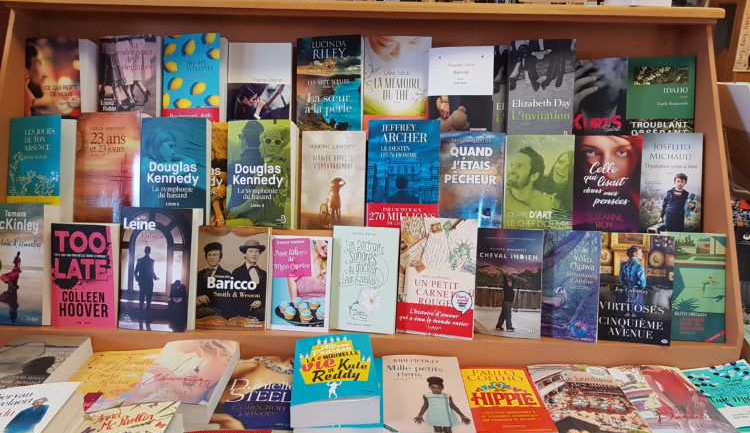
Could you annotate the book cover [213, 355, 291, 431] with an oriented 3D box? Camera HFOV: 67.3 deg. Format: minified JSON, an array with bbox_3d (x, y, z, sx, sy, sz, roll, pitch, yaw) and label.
[{"bbox_3d":[-0.201,0.316,0.988,0.140,0.025,0.227,0,16,-2],"label":"book cover"}]

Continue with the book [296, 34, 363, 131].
[{"bbox_3d":[-0.099,-0.292,1.289,0.148,0.222,0.040,0,-1,9],"label":"book"}]

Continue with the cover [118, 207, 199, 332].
[{"bbox_3d":[-0.418,0.101,1.094,0.155,0.230,0.035,1,-1,15],"label":"cover"}]

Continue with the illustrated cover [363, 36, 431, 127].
[{"bbox_3d":[0.051,-0.290,1.288,0.148,0.230,0.031,2,1,3],"label":"illustrated cover"}]

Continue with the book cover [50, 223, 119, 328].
[{"bbox_3d":[-0.578,0.118,1.132,0.130,0.206,0.028,0,2,5],"label":"book cover"}]

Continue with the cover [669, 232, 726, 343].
[{"bbox_3d":[0.630,0.141,1.133,0.138,0.216,0.022,2,-2,2],"label":"cover"}]

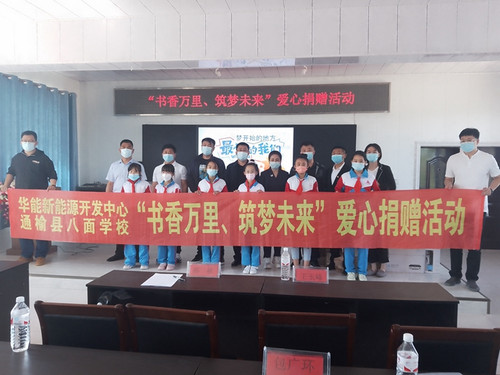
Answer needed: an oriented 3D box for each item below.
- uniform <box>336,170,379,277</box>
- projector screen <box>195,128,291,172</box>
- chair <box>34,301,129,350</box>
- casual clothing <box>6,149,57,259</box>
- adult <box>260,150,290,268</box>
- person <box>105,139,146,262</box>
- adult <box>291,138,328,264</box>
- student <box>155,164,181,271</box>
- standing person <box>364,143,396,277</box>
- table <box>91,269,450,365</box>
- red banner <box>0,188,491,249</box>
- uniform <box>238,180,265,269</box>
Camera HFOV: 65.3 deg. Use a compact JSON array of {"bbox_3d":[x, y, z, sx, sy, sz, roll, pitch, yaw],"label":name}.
[{"bbox_3d":[1.336,0.436,4.801,0.530,1.399,0.280,1,3,6],"label":"uniform"},{"bbox_3d":[-0.088,-0.650,7.785,1.919,1.079,0.060,1,3,8],"label":"projector screen"},{"bbox_3d":[-0.774,0.989,2.136,0.450,0.920,0.550,1,3,6],"label":"chair"},{"bbox_3d":[-3.062,0.230,5.466,0.680,1.603,0.320,0,3,-2],"label":"casual clothing"},{"bbox_3d":[0.343,0.291,5.238,0.450,1.561,0.300,1,4,7],"label":"adult"},{"bbox_3d":[-1.732,0.177,5.536,0.530,1.726,0.340,0,4,-5],"label":"person"},{"bbox_3d":[0.848,0.239,5.392,0.500,1.686,0.300,1,3,8],"label":"adult"},{"bbox_3d":[-1.104,0.407,5.221,0.370,1.428,0.260,1,3,6],"label":"student"},{"bbox_3d":[1.616,0.282,4.950,0.470,1.661,0.300,2,4,20],"label":"standing person"},{"bbox_3d":[0.108,1.033,2.696,2.390,0.735,0.395,1,3,6],"label":"table"},{"bbox_3d":[-0.298,0.360,4.835,5.879,0.680,0.100,1,3,8],"label":"red banner"},{"bbox_3d":[0.025,0.476,5.112,0.360,1.149,0.280,1,3,8],"label":"uniform"}]

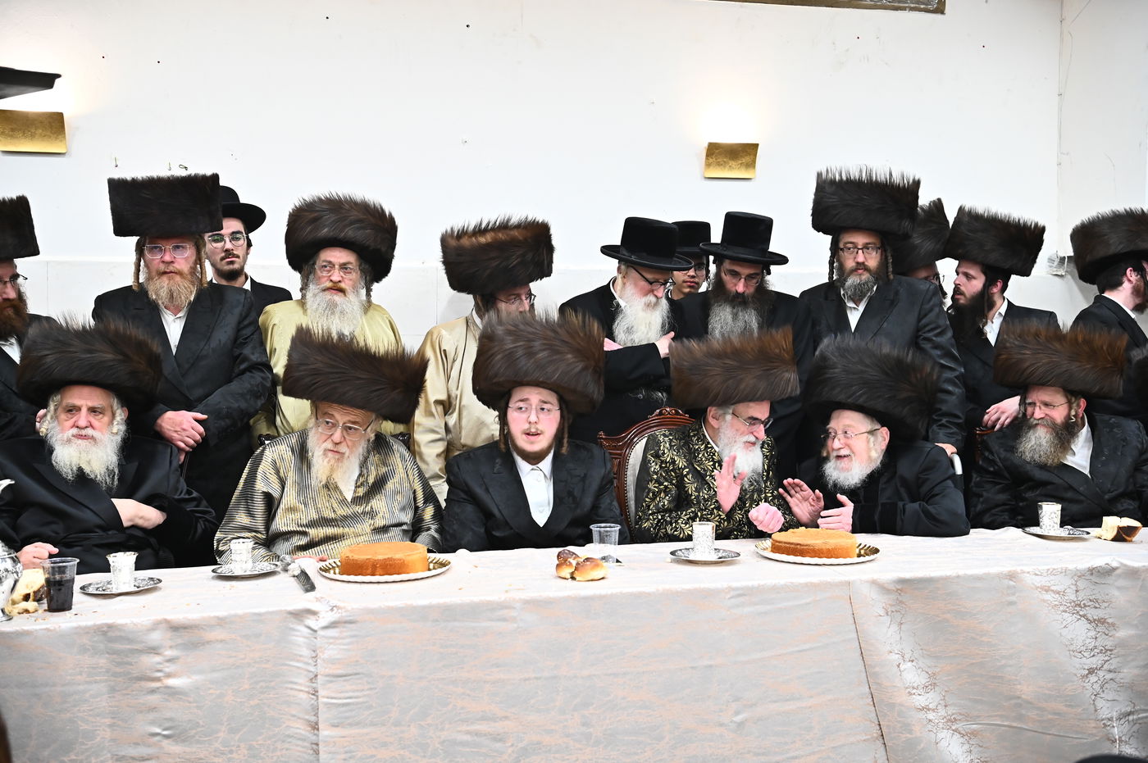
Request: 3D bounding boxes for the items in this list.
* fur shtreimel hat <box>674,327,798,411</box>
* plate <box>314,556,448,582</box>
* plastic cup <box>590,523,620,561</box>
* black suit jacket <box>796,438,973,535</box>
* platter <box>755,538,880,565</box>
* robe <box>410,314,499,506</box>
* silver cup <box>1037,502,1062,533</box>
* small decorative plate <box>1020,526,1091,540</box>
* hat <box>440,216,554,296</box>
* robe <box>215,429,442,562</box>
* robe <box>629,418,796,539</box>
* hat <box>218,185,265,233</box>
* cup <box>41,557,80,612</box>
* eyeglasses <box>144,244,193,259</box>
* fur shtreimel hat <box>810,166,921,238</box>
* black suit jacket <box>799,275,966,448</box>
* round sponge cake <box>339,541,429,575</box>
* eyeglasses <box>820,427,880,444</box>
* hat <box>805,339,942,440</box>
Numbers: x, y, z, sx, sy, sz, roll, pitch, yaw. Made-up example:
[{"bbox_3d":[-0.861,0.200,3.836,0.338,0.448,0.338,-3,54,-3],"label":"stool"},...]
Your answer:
[{"bbox_3d":[0.438,-0.035,3.500,0.350,0.190,0.355,-5,4,0],"label":"fur shtreimel hat"},{"bbox_3d":[-0.481,0.468,3.234,0.336,0.020,0.336,0,3,-15],"label":"plate"},{"bbox_3d":[0.074,0.382,2.980,0.073,0.087,0.073,0,2,0],"label":"plastic cup"},{"bbox_3d":[0.849,0.462,3.514,0.520,0.600,0.480,2,3,30],"label":"black suit jacket"},{"bbox_3d":[0.597,0.416,3.120,0.300,0.018,0.300,0,3,0],"label":"platter"},{"bbox_3d":[-0.279,0.316,4.226,0.500,1.100,0.340,-1,3,-30],"label":"robe"},{"bbox_3d":[1.258,0.361,3.368,0.062,0.071,0.062,0,3,0],"label":"silver cup"},{"bbox_3d":[1.312,0.414,3.470,0.178,0.016,0.178,0,3,0],"label":"small decorative plate"},{"bbox_3d":[-0.242,-0.391,4.000,0.350,0.190,0.350,-5,4,0],"label":"hat"},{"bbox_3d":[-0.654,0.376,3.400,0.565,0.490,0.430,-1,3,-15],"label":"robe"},{"bbox_3d":[0.420,0.487,3.476,0.480,0.760,0.500,-1,3,-28],"label":"robe"},{"bbox_3d":[-1.169,-0.567,4.220,0.280,0.130,0.315,-6,-13,-5],"label":"hat"},{"bbox_3d":[-0.986,0.392,2.445,0.074,0.092,0.074,0,3,-17],"label":"cup"},{"bbox_3d":[-1.183,-0.384,3.720,0.143,0.043,0.135,-2,2,-13],"label":"eyeglasses"},{"bbox_3d":[0.962,-0.588,4.200,0.355,0.200,0.360,4,4,3],"label":"fur shtreimel hat"},{"bbox_3d":[0.994,0.095,4.159,0.540,0.880,0.320,1,3,18],"label":"black suit jacket"},{"bbox_3d":[-0.458,0.427,3.080,0.214,0.049,0.214,0,3,0],"label":"round sponge cake"},{"bbox_3d":[0.797,0.150,3.613,0.140,0.040,0.140,-8,0,-29],"label":"eyeglasses"},{"bbox_3d":[0.802,0.017,3.450,0.350,0.185,0.360,9,-5,30],"label":"hat"}]

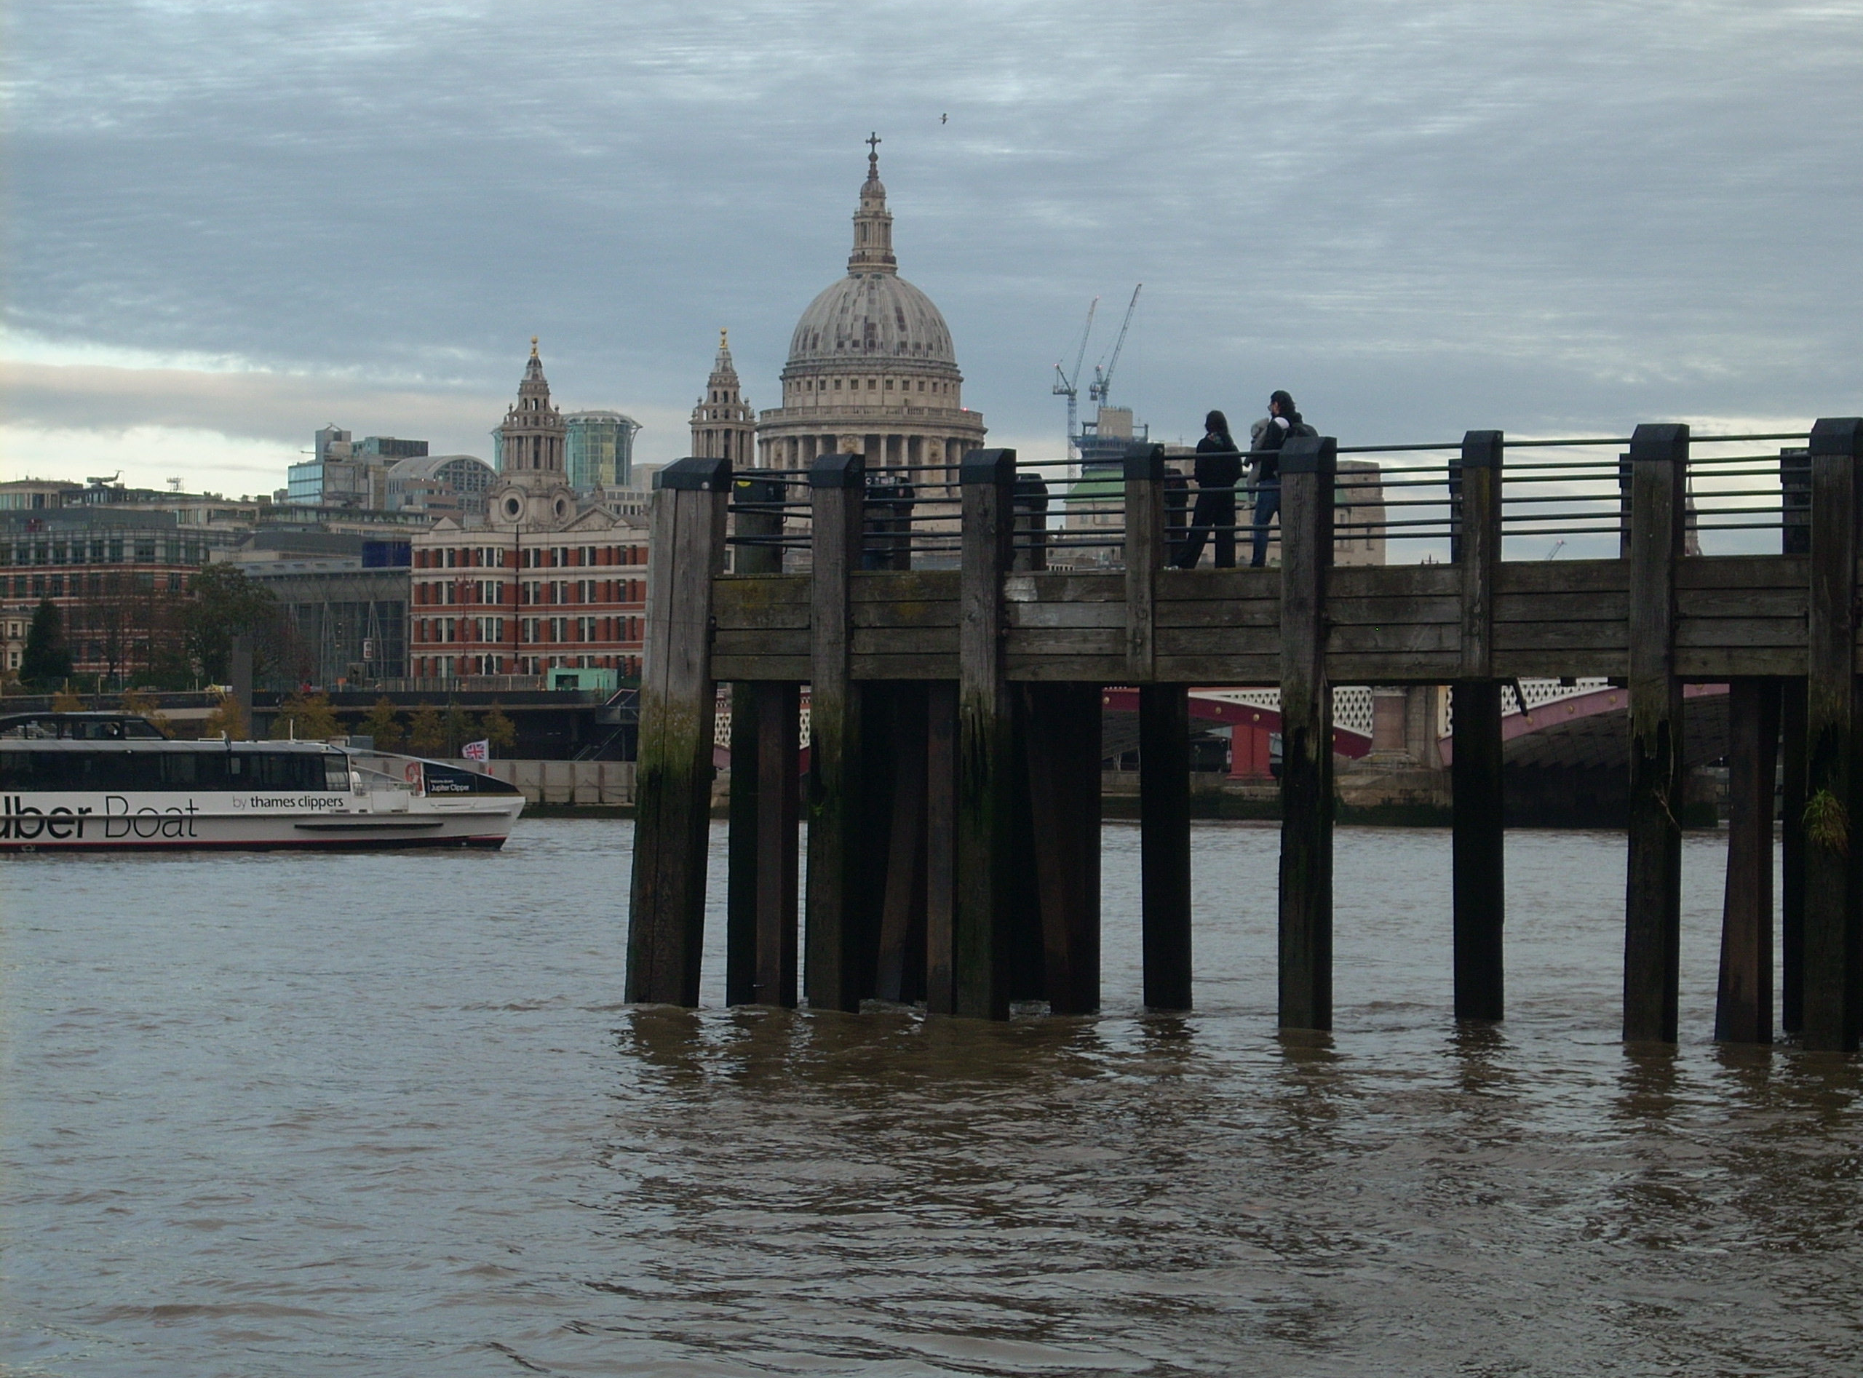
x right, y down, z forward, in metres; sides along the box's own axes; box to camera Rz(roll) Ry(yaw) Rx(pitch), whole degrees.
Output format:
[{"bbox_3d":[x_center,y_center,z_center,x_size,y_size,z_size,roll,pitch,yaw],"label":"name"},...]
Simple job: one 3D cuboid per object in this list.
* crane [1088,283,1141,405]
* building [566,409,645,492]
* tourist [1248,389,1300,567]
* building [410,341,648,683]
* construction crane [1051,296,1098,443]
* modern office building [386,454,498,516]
[{"bbox_3d":[80.607,-150.659,2200.000,23.000,57.000,5.000,0,-1,-3],"label":"crane"},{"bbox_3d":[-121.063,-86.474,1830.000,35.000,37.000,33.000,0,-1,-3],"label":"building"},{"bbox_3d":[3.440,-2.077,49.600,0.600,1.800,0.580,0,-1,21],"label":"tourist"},{"bbox_3d":[-45.752,-20.068,568.000,26.500,38.500,22.000,0,-1,12],"label":"building"},{"bbox_3d":[63.014,-137.864,2200.000,20.000,70.000,5.000,0,-1,-3],"label":"construction crane"},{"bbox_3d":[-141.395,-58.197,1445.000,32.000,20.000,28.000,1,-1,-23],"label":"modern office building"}]

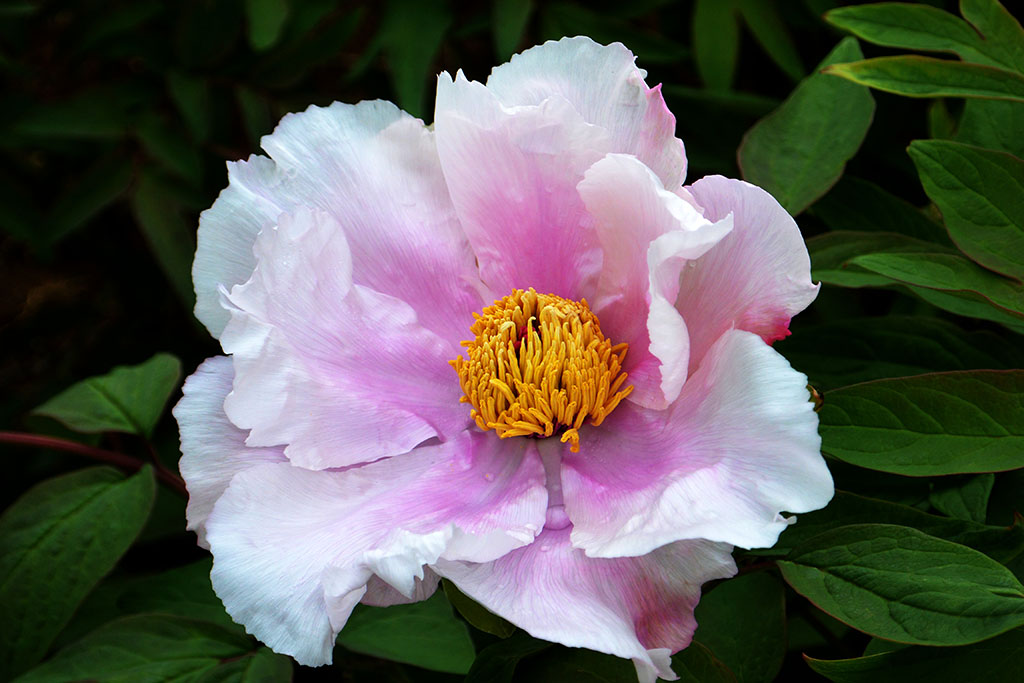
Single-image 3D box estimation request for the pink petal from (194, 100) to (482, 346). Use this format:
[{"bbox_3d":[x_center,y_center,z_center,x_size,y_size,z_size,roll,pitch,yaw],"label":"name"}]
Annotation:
[{"bbox_3d":[-0.048,-0.034,0.665,0.076,0.032,0.074,40,74,-10],"label":"pink petal"}]

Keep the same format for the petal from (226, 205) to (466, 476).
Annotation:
[{"bbox_3d":[-0.047,-0.001,0.650,0.074,0.032,0.070,-4,77,-22],"label":"petal"}]

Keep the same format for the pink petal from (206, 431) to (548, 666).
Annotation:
[{"bbox_3d":[-0.038,0.058,0.635,0.090,0.034,0.058,-29,64,-16],"label":"pink petal"}]

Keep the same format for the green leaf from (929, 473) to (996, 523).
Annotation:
[{"bbox_3d":[0.140,0.047,0.720,0.023,0.008,0.028,24,57,17],"label":"green leaf"}]

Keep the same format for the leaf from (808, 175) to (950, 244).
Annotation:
[{"bbox_3d":[0.120,-0.042,0.750,0.054,0.012,0.026,11,49,6],"label":"leaf"}]

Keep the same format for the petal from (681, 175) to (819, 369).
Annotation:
[{"bbox_3d":[0.067,-0.017,0.665,0.050,0.066,0.026,27,7,20],"label":"petal"}]

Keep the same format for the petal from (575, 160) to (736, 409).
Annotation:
[{"bbox_3d":[0.040,-0.016,0.652,0.042,0.070,0.034,7,9,33],"label":"petal"}]

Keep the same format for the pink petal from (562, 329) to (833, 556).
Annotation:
[{"bbox_3d":[0.051,0.029,0.643,0.072,0.030,0.060,13,65,13],"label":"pink petal"}]

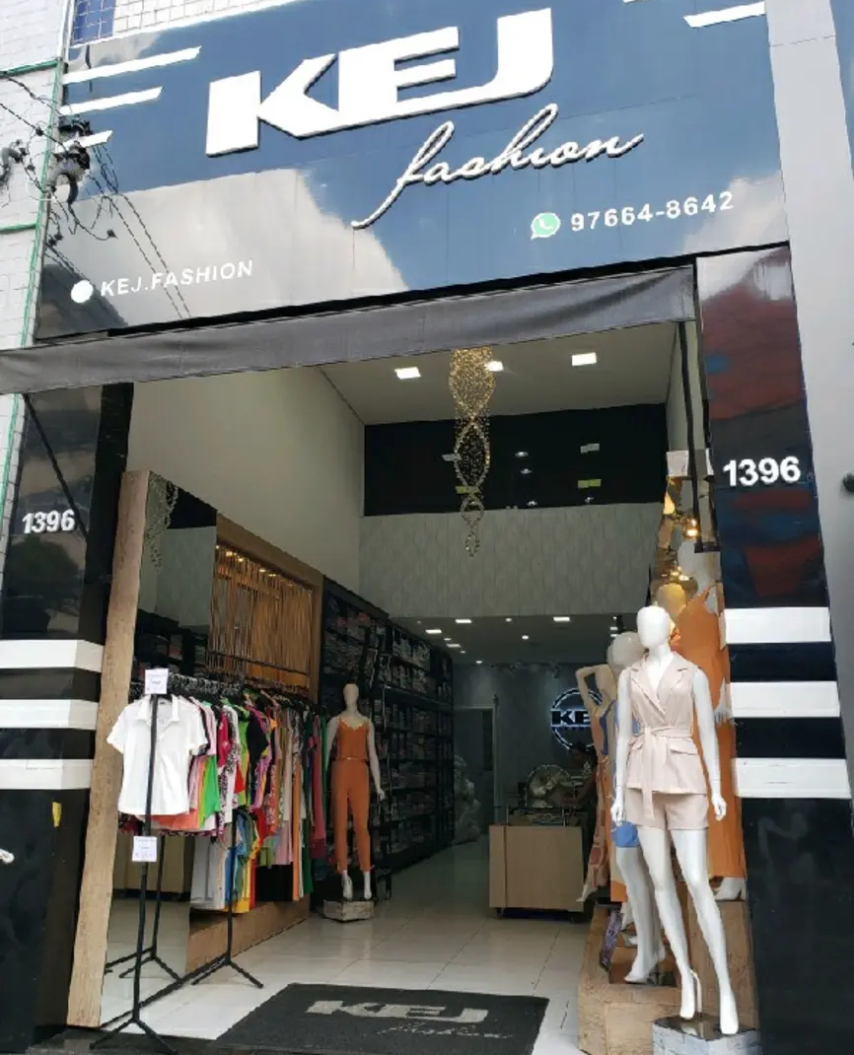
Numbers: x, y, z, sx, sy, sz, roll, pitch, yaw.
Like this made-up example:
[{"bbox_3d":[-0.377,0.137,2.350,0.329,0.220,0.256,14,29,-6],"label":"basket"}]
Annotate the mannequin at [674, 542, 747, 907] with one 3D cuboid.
[{"bbox_3d":[1.439,0.923,4.341,0.360,1.780,0.430,8,-16,-27],"label":"mannequin"}]

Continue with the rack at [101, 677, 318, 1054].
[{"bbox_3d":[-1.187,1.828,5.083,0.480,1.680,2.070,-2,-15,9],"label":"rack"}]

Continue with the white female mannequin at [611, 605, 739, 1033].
[{"bbox_3d":[1.118,1.266,3.947,0.510,1.800,0.360,-4,-15,18],"label":"white female mannequin"}]

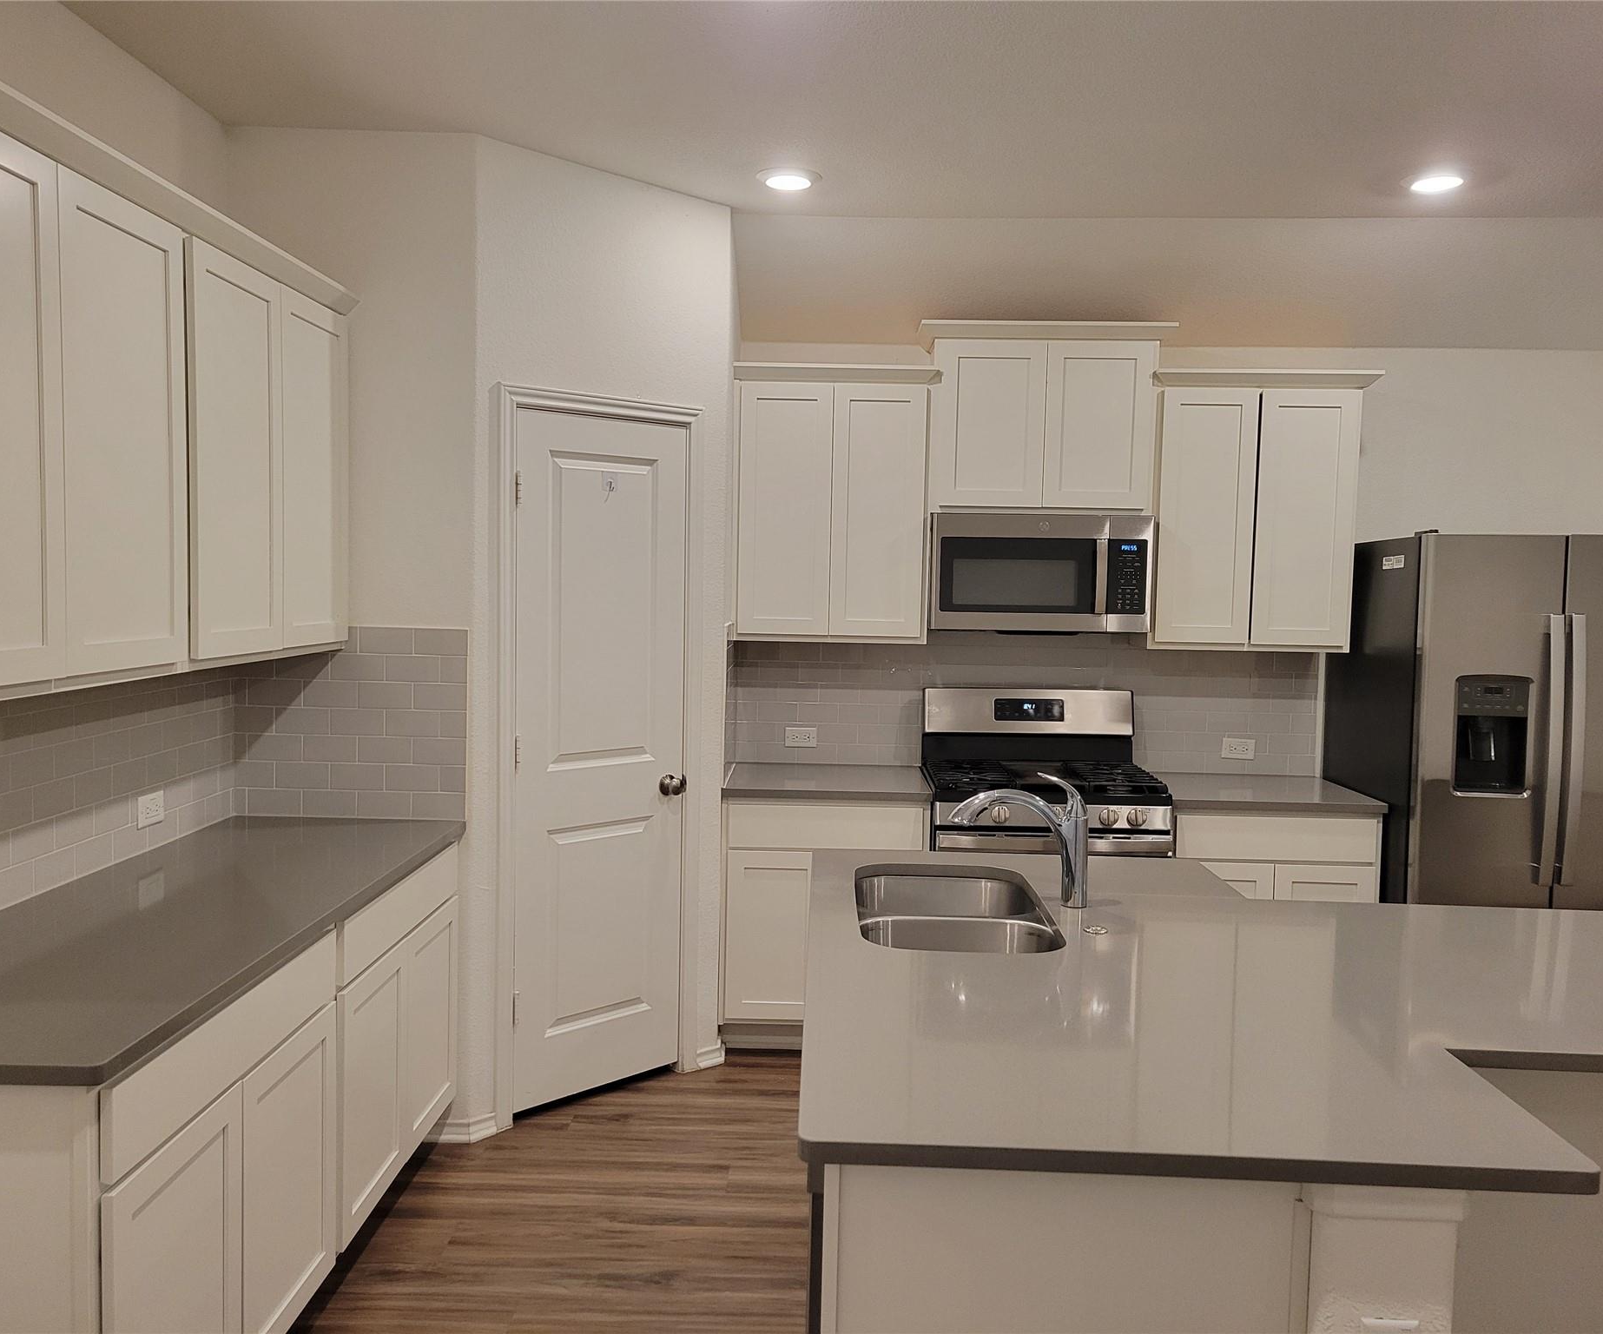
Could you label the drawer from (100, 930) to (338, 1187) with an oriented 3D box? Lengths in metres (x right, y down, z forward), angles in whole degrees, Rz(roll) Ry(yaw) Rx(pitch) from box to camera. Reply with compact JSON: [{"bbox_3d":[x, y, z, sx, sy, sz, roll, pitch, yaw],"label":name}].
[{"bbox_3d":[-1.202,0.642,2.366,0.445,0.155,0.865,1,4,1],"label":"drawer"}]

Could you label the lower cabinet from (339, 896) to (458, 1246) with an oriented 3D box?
[{"bbox_3d":[-1.272,0.891,3.279,0.620,0.823,0.856,1,4,1],"label":"lower cabinet"}]

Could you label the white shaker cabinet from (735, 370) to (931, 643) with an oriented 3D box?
[{"bbox_3d":[0.112,-0.557,4.704,0.676,0.938,0.373,1,4,1],"label":"white shaker cabinet"}]

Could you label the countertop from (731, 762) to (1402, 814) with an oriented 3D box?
[{"bbox_3d":[0.823,0.414,4.615,2.139,0.033,0.642,1,4,1],"label":"countertop"}]

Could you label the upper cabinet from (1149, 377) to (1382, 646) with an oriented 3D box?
[{"bbox_3d":[1.549,-0.527,4.667,0.710,0.938,0.373,1,4,1],"label":"upper cabinet"}]

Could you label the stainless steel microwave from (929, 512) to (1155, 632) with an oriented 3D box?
[{"bbox_3d":[0.815,-0.319,4.686,0.755,0.410,0.403,1,4,1],"label":"stainless steel microwave"}]

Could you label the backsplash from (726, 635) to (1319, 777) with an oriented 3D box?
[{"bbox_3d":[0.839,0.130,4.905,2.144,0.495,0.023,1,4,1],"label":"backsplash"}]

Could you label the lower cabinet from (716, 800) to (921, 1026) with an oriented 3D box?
[{"bbox_3d":[0.086,0.827,4.666,0.681,0.828,0.633,1,4,1],"label":"lower cabinet"}]

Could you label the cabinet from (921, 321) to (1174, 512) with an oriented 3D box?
[{"bbox_3d":[0.831,-0.844,4.665,0.800,0.634,0.373,1,4,1],"label":"cabinet"}]

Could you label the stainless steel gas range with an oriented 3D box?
[{"bbox_3d":[0.808,0.704,4.595,0.767,1.195,0.705,1,4,1],"label":"stainless steel gas range"}]

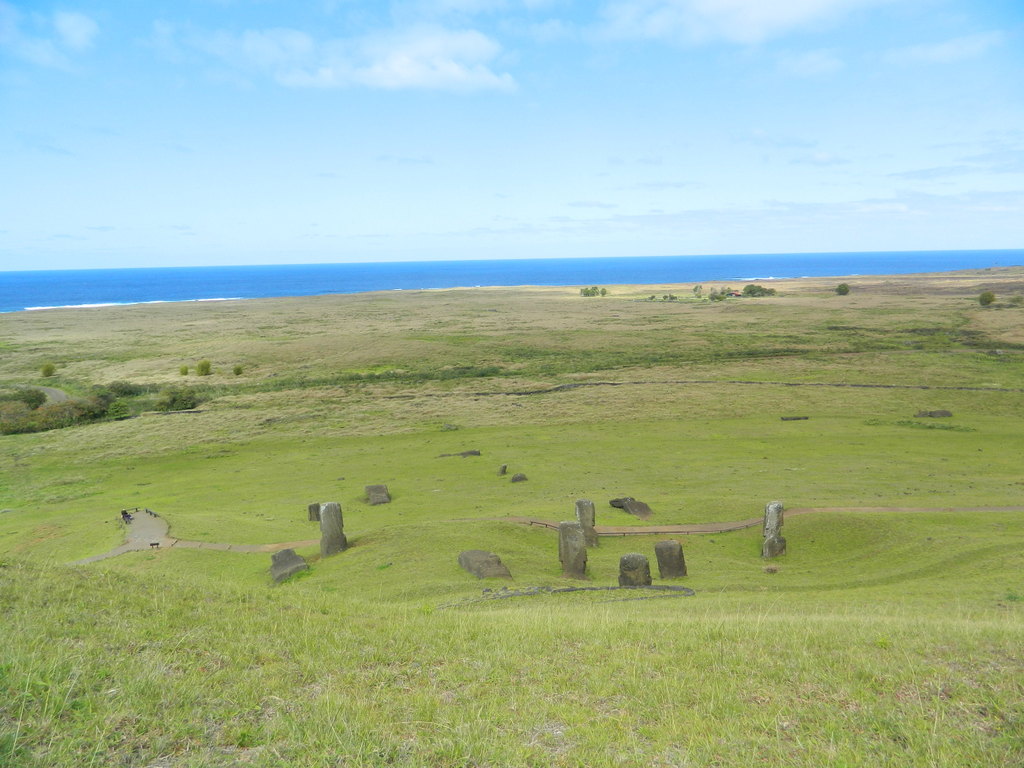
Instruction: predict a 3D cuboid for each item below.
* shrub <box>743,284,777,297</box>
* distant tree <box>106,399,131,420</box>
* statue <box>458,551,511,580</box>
[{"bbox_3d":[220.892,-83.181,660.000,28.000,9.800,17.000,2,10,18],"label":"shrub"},{"bbox_3d":[-94.717,6.258,178.000,5.300,4.600,5.000,-6,11,-28],"label":"distant tree"},{"bbox_3d":[-2.294,15.451,63.300,2.500,1.250,3.900,-10,16,-41],"label":"statue"}]

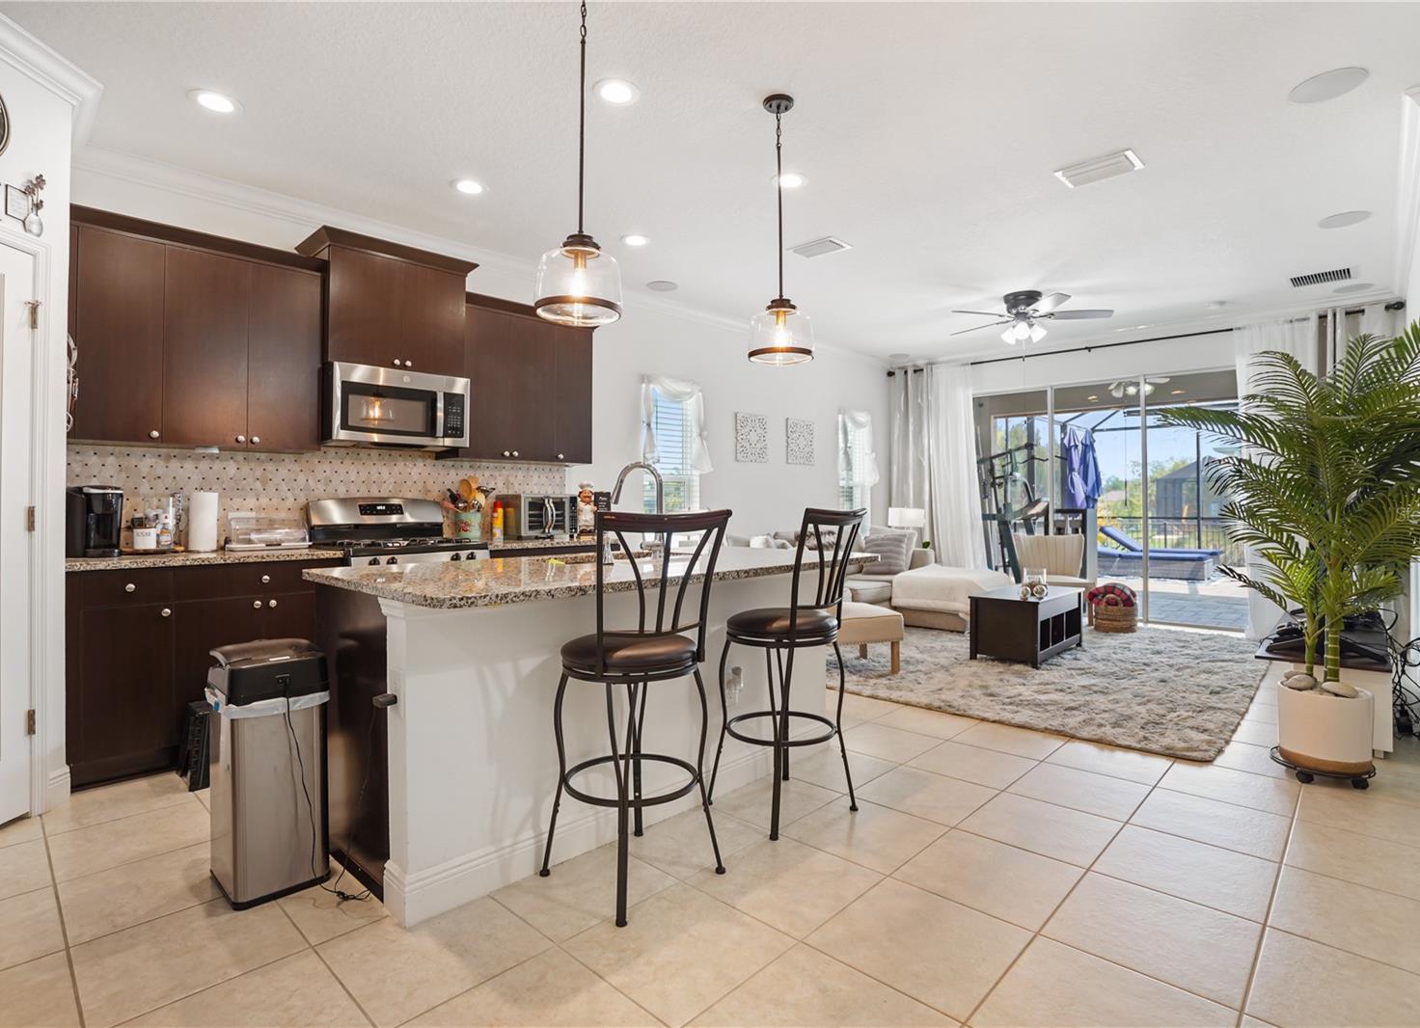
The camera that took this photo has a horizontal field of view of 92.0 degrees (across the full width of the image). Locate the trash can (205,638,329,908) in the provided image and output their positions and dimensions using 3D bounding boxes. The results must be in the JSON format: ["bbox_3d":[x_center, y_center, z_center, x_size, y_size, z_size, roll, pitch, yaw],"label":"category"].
[{"bbox_3d":[-1.359,0.763,2.108,0.337,0.695,0.258,0,0,45],"label":"trash can"}]

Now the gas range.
[{"bbox_3d":[-1.754,0.507,3.887,0.690,1.180,0.757,0,0,44],"label":"gas range"}]

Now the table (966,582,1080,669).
[{"bbox_3d":[2.390,0.822,5.116,0.475,0.453,1.010,0,0,45],"label":"table"}]

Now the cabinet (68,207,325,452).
[{"bbox_3d":[-2.518,-0.824,3.364,0.356,1.002,1.020,0,0,44],"label":"cabinet"}]

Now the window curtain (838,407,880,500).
[{"bbox_3d":[1.695,-0.724,7.818,0.100,0.895,0.780,0,0,45],"label":"window curtain"}]

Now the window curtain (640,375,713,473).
[{"bbox_3d":[-0.269,-0.750,5.859,0.120,0.765,0.840,0,0,44],"label":"window curtain"}]

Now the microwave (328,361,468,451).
[{"bbox_3d":[-1.859,-0.598,4.004,0.410,0.415,0.757,0,0,44],"label":"microwave"}]

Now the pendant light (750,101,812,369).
[{"bbox_3d":[0.297,-1.192,2.889,0.270,1.100,0.270,0,0,0],"label":"pendant light"}]

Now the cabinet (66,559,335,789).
[{"bbox_3d":[-2.408,0.662,3.275,0.620,0.880,1.020,0,0,44],"label":"cabinet"}]

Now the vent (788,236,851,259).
[{"bbox_3d":[0.732,-1.750,4.551,0.340,0.020,0.250,0,0,45],"label":"vent"}]

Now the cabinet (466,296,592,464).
[{"bbox_3d":[-1.261,-0.850,4.623,0.365,1.010,0.960,0,0,45],"label":"cabinet"}]

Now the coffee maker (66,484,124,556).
[{"bbox_3d":[-2.738,0.041,3.022,0.300,0.310,0.210,0,0,45],"label":"coffee maker"}]

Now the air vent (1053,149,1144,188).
[{"bbox_3d":[2.018,-1.774,3.539,0.345,0.025,0.250,0,0,44],"label":"air vent"}]

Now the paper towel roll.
[{"bbox_3d":[-2.470,0.045,3.330,0.122,0.293,0.122,0,0,44],"label":"paper towel roll"}]

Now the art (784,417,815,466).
[{"bbox_3d":[0.939,-0.740,7.096,0.035,0.462,0.440,0,0,45],"label":"art"}]

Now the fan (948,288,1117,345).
[{"bbox_3d":[2.557,-1.585,5.577,1.290,0.405,1.290,0,0,44],"label":"fan"}]

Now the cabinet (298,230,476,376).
[{"bbox_3d":[-1.849,-1.144,3.976,0.461,0.680,0.854,0,0,44],"label":"cabinet"}]

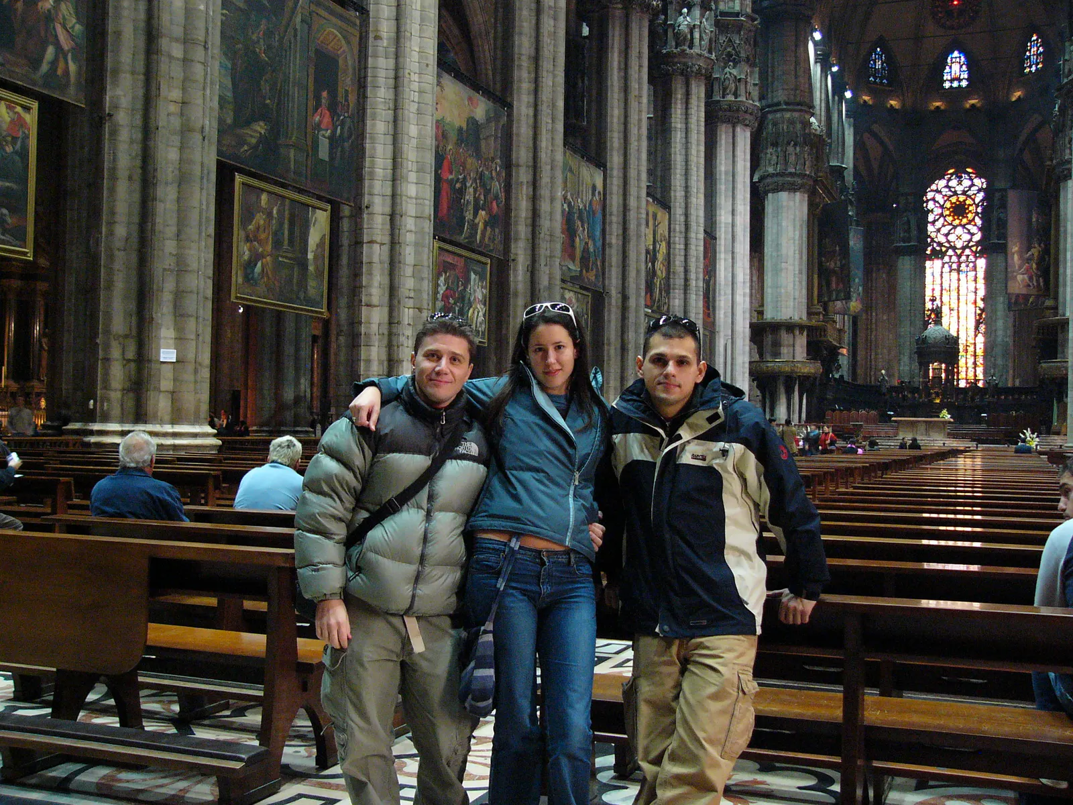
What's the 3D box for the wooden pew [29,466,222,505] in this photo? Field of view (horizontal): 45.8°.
[{"bbox_3d":[-3.915,1.105,12.250,2.200,0.920,0.680,1,-1,21],"label":"wooden pew"}]

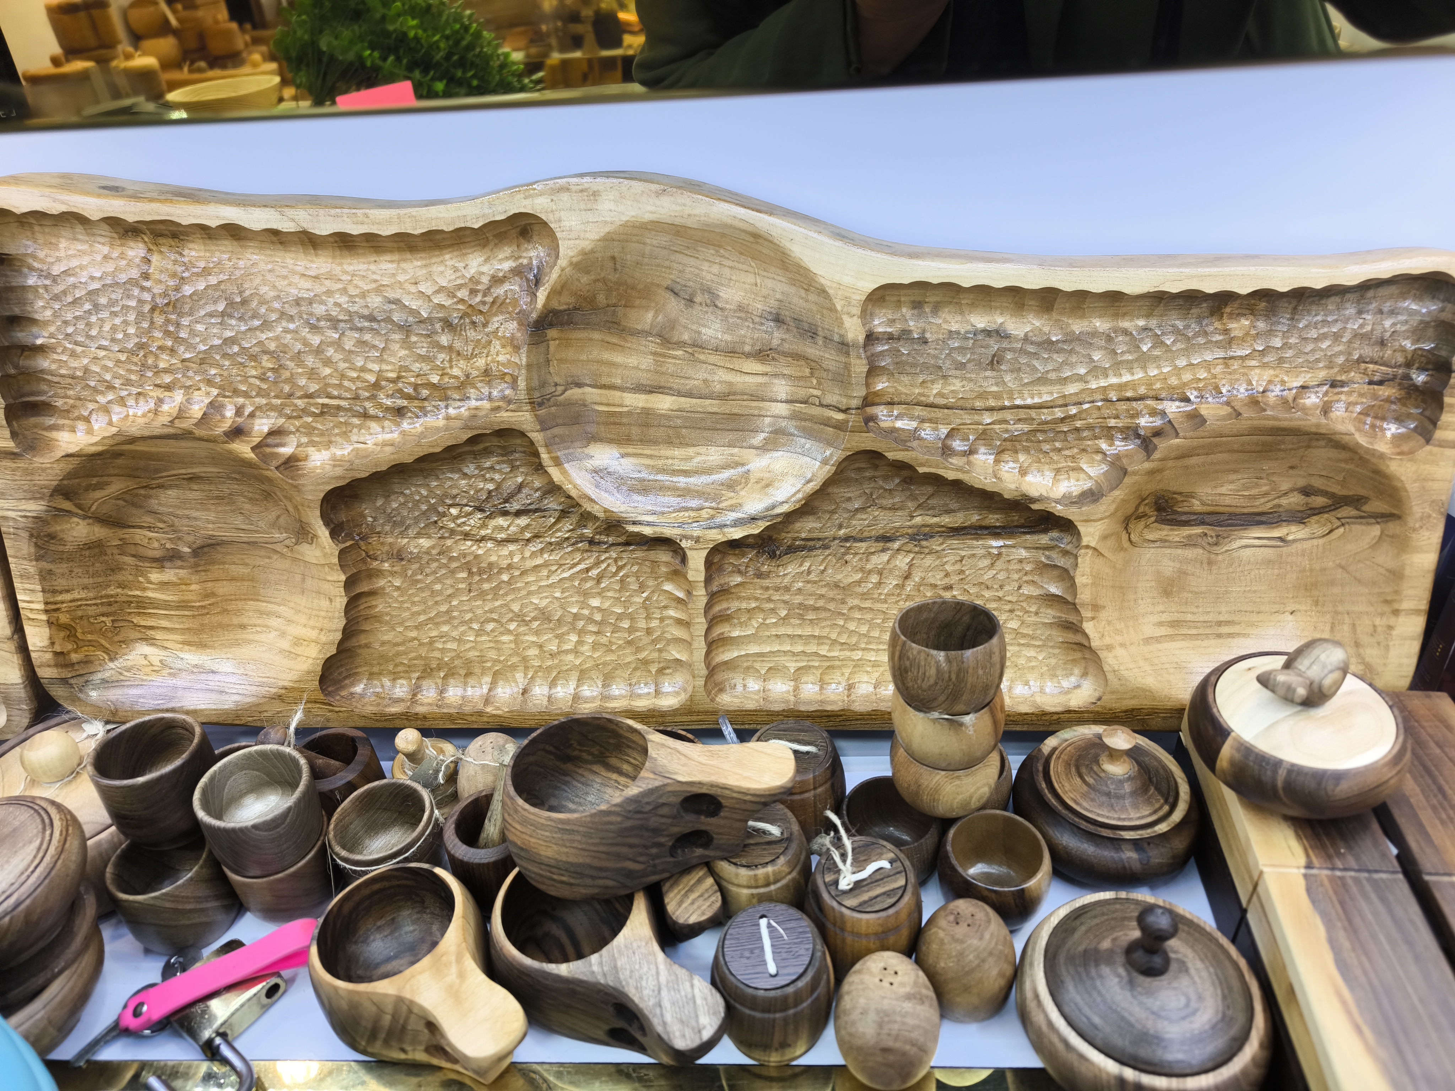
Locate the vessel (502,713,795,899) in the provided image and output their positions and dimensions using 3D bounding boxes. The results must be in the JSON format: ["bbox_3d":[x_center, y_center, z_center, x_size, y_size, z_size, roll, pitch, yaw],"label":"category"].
[{"bbox_3d":[-0.039,0.144,0.540,0.154,0.073,0.087,-3,30,8],"label":"vessel"}]

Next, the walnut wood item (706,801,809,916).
[{"bbox_3d":[0.016,0.179,0.560,0.059,0.064,0.059,-1,35,3],"label":"walnut wood item"}]

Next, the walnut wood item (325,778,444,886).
[{"bbox_3d":[-0.193,0.177,0.582,0.056,0.060,0.056,-1,35,3],"label":"walnut wood item"}]

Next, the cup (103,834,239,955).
[{"bbox_3d":[-0.328,0.208,0.604,0.063,0.065,0.063,-1,33,3],"label":"cup"}]

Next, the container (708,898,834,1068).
[{"bbox_3d":[0.024,0.234,0.538,0.065,0.061,0.065,-1,33,3],"label":"container"}]

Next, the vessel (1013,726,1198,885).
[{"bbox_3d":[0.235,0.149,0.622,0.109,0.093,0.109,-1,33,3],"label":"vessel"}]

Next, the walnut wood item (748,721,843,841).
[{"bbox_3d":[0.043,0.155,0.657,0.067,0.062,0.067,-1,33,3],"label":"walnut wood item"}]

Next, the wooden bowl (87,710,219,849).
[{"bbox_3d":[-0.308,0.134,0.552,0.054,0.060,0.054,-1,31,1],"label":"wooden bowl"}]

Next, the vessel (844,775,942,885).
[{"bbox_3d":[0.096,0.169,0.586,0.058,0.044,0.058,-1,35,3],"label":"vessel"}]

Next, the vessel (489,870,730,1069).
[{"bbox_3d":[-0.055,0.216,0.501,0.129,0.077,0.076,23,42,32],"label":"vessel"}]

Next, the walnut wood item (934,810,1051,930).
[{"bbox_3d":[0.148,0.183,0.561,0.061,0.045,0.061,-1,35,3],"label":"walnut wood item"}]

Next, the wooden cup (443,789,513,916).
[{"bbox_3d":[-0.127,0.178,0.573,0.055,0.062,0.055,-1,35,3],"label":"wooden cup"}]

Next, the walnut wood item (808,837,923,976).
[{"bbox_3d":[0.072,0.195,0.534,0.059,0.064,0.059,-1,35,3],"label":"walnut wood item"}]

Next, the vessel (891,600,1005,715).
[{"bbox_3d":[0.121,0.064,0.556,0.065,0.052,0.065,-4,28,5],"label":"vessel"}]

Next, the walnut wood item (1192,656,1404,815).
[{"bbox_3d":[0.301,0.103,0.539,0.106,0.052,0.106,-1,35,3],"label":"walnut wood item"}]

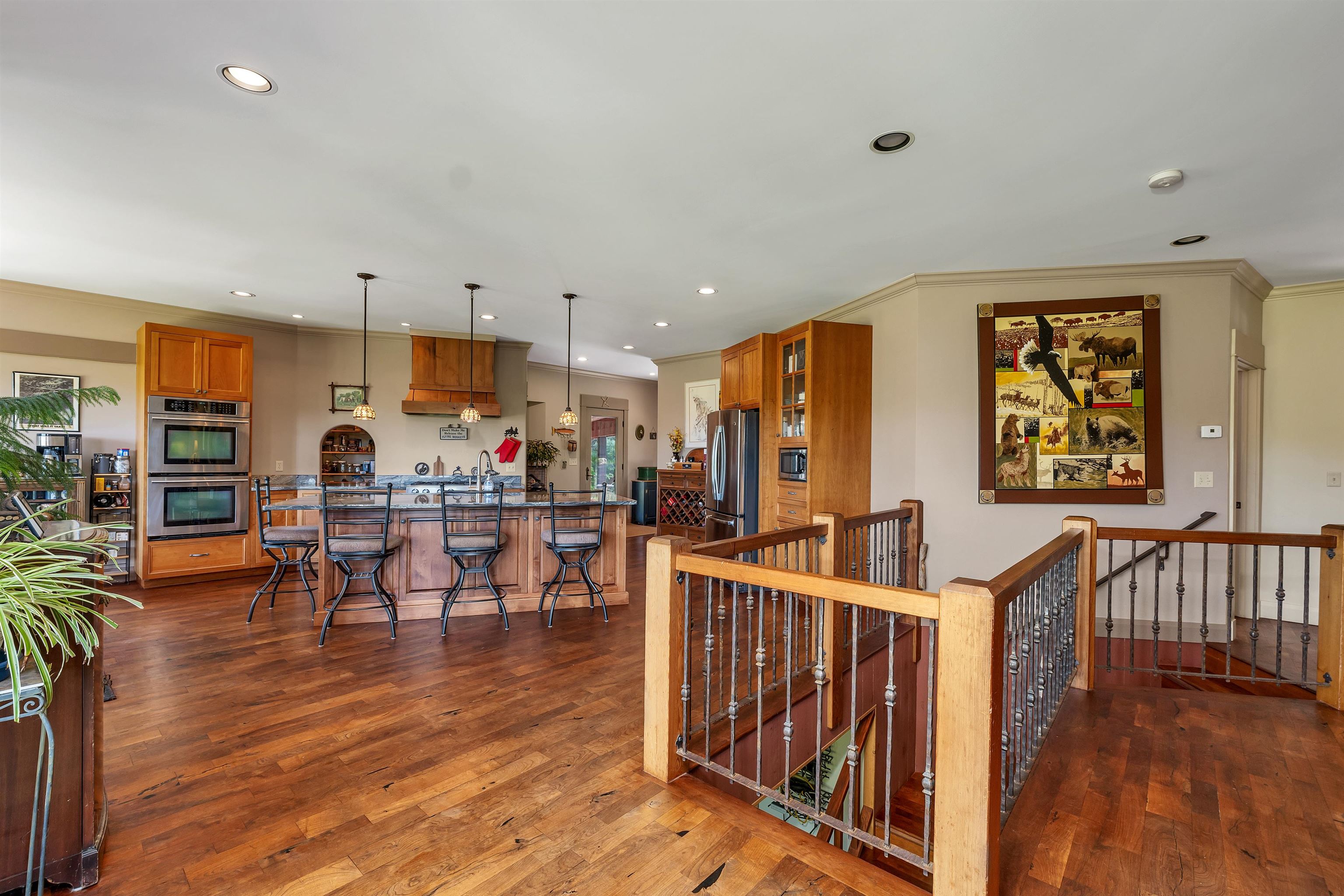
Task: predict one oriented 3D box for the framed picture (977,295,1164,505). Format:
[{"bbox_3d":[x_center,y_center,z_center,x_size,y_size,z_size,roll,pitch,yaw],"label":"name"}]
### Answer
[{"bbox_3d":[3.210,-0.376,4.230,1.360,1.660,0.050,0,-2,7],"label":"framed picture"}]

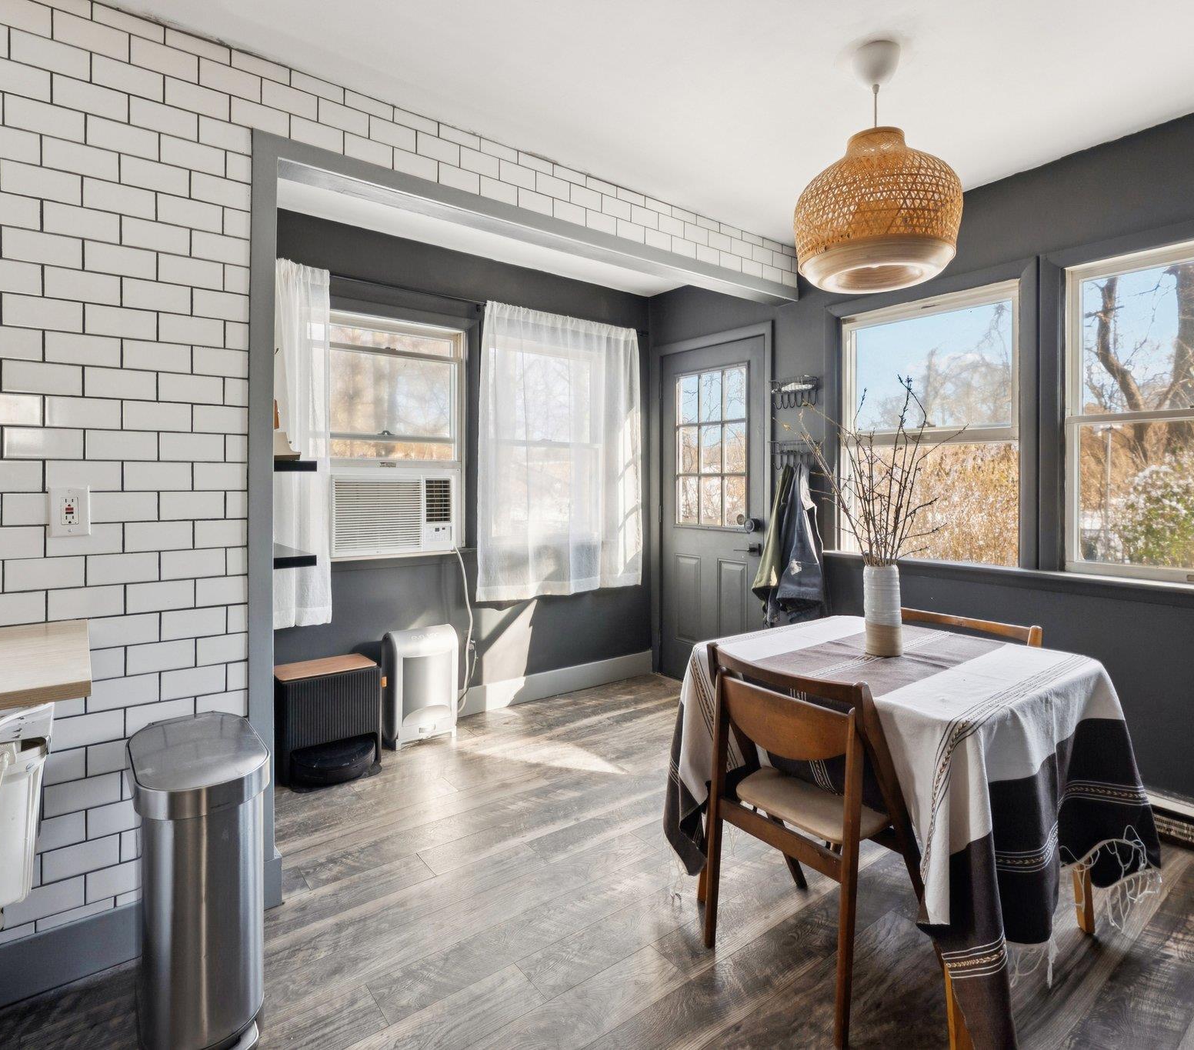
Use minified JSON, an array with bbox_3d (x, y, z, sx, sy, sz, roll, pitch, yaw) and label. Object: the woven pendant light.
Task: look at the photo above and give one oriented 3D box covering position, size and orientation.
[{"bbox_3d":[0.788,-1.009,1.860,0.435,0.626,0.435,-2,3,-37],"label":"woven pendant light"}]

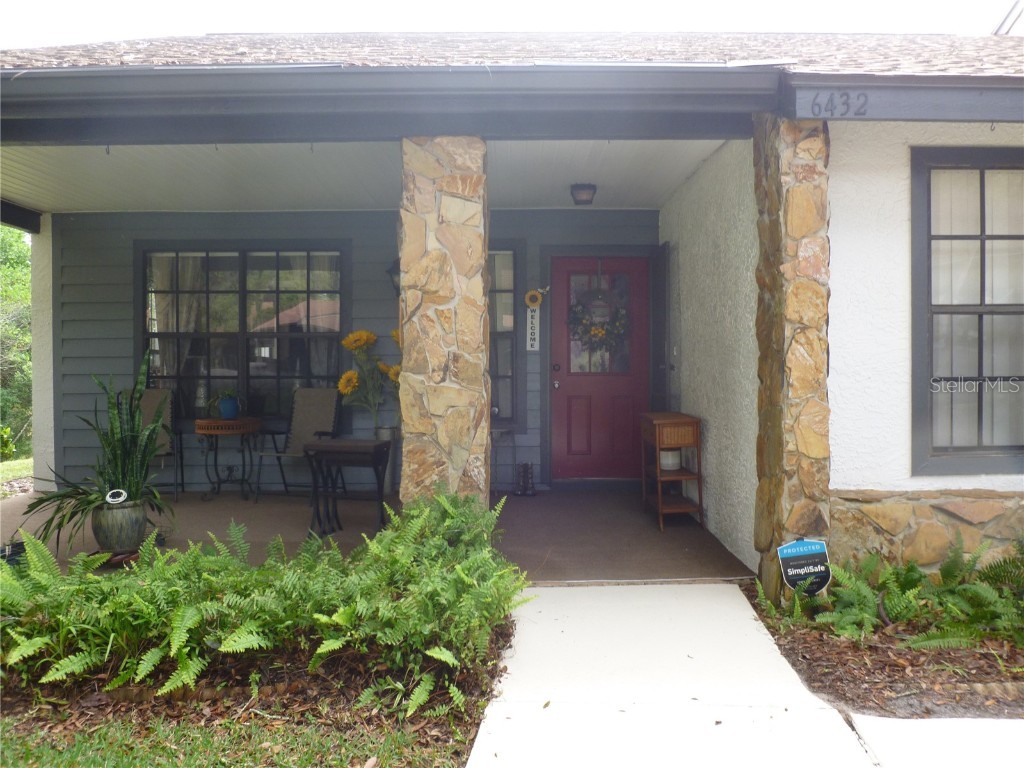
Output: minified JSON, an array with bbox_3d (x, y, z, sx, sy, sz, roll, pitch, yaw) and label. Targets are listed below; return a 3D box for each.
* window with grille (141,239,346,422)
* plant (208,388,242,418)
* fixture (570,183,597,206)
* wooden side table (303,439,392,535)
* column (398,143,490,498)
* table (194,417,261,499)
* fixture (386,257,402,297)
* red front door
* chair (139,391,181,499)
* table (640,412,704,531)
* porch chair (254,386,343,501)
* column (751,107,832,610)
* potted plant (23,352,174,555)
[{"bbox_3d":[-2.430,-0.460,7.550,1.900,1.630,0.100,0,1,0],"label":"window with grille"},{"bbox_3d":[-2.490,0.170,7.220,0.290,0.260,0.260,0,1,0],"label":"plant"},{"bbox_3d":[0.557,-1.471,6.439,0.200,0.145,0.200,0,2,0],"label":"fixture"},{"bbox_3d":[-1.116,0.718,5.717,0.490,0.600,0.370,0,2,9],"label":"wooden side table"},{"bbox_3d":[-0.370,-0.150,4.770,0.460,2.410,0.450,0,1,0],"label":"column"},{"bbox_3d":[-2.475,0.645,7.220,0.560,0.685,0.460,0,1,0],"label":"table"},{"bbox_3d":[-0.989,-0.953,7.320,0.220,0.370,0.220,0,2,0],"label":"fixture"},{"bbox_3d":[0.812,-0.154,7.600,0.915,2.040,0.070,0,1,0],"label":"red front door"},{"bbox_3d":[-3.120,0.523,7.190,0.560,0.950,0.610,-1,2,-12],"label":"chair"},{"bbox_3d":[1.161,0.627,6.115,0.340,0.760,0.740,0,2,0],"label":"table"},{"bbox_3d":[-1.800,0.503,7.125,0.570,0.950,0.680,0,2,14],"label":"porch chair"},{"bbox_3d":[1.406,-0.114,4.193,0.250,2.420,0.420,0,2,0],"label":"column"},{"bbox_3d":[-2.489,0.418,5.004,0.920,1.210,0.800,0,2,0],"label":"potted plant"}]

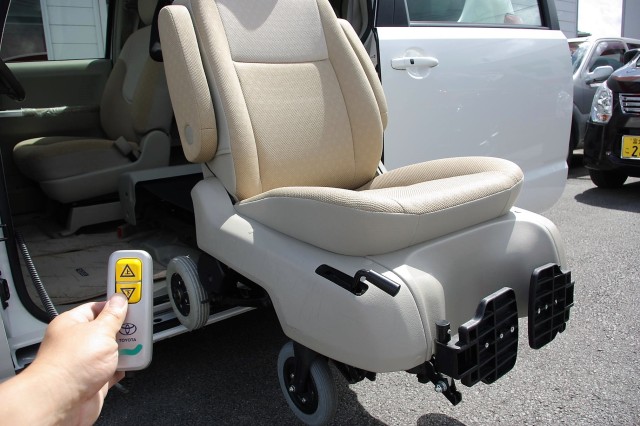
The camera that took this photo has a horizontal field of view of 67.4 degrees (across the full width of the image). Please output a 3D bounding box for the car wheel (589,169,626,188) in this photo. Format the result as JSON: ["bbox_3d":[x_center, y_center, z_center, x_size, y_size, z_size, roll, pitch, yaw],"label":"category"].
[{"bbox_3d":[2.710,-0.508,4.450,0.560,0.560,0.165,-12,17,-33],"label":"car wheel"}]

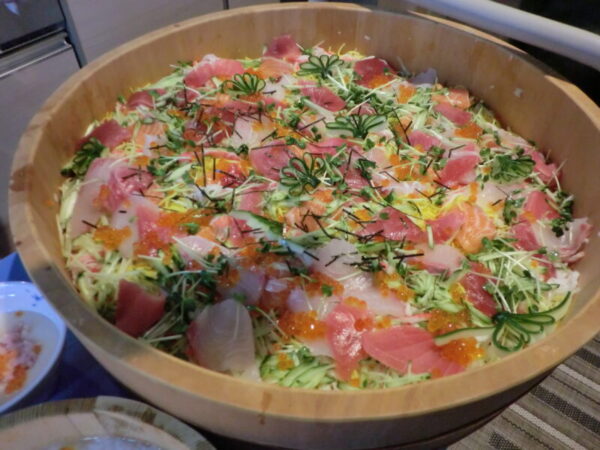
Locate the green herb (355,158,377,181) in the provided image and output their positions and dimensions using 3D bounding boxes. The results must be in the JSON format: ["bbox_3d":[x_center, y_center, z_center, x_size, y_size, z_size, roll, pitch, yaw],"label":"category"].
[{"bbox_3d":[0.075,-0.065,0.514,0.022,0.010,0.025,2,48,0],"label":"green herb"}]

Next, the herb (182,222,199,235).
[{"bbox_3d":[-0.111,0.003,0.454,0.015,0.006,0.011,2,48,0],"label":"herb"}]

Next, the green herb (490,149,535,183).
[{"bbox_3d":[0.255,-0.074,0.538,0.046,0.016,0.038,2,48,0],"label":"green herb"}]

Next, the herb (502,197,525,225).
[{"bbox_3d":[0.230,-0.018,0.483,0.019,0.013,0.027,2,48,0],"label":"herb"}]

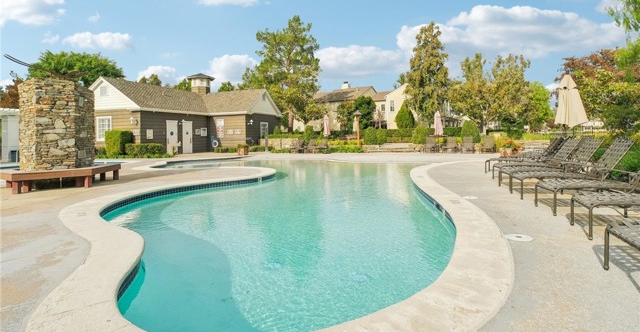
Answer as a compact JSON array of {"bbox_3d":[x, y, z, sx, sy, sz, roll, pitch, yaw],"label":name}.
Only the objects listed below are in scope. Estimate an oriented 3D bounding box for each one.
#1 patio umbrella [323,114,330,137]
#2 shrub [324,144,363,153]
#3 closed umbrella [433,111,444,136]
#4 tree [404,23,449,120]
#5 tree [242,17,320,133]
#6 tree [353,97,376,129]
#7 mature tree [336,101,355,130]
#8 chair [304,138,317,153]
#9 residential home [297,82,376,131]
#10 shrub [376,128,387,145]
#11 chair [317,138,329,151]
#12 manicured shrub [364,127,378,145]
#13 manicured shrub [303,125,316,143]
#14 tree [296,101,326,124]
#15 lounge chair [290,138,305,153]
[{"bbox_3d":[0.457,-2.234,22.491,0.550,2.620,0.550,0,5,0],"label":"patio umbrella"},{"bbox_3d":[1.624,-1.140,21.200,2.600,0.600,1.000,0,5,0],"label":"shrub"},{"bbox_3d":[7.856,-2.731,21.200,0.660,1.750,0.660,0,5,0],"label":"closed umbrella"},{"bbox_3d":[11.323,-9.303,34.000,4.800,12.000,4.800,0,5,0],"label":"tree"},{"bbox_3d":[-3.644,-8.440,29.500,7.200,10.880,6.830,0,5,0],"label":"tree"},{"bbox_3d":[4.453,-5.153,32.000,2.400,3.900,2.400,0,5,0],"label":"tree"},{"bbox_3d":[3.008,-5.669,37.000,2.500,4.200,2.500,0,5,0],"label":"mature tree"},{"bbox_3d":[-0.604,-1.307,21.000,0.700,0.930,1.600,2,5,18],"label":"chair"},{"bbox_3d":[2.892,-8.443,50.000,12.500,7.800,8.500,3,6,30],"label":"residential home"},{"bbox_3d":[4.348,-2.034,22.609,0.760,1.200,0.760,0,5,0],"label":"shrub"},{"bbox_3d":[0.101,-1.385,21.600,0.680,1.030,1.500,2,5,25],"label":"chair"},{"bbox_3d":[3.688,-2.112,22.900,1.000,1.310,1.000,0,5,0],"label":"manicured shrub"},{"bbox_3d":[-0.770,-2.149,23.000,0.900,1.400,0.900,0,5,0],"label":"manicured shrub"},{"bbox_3d":[-0.739,-3.595,27.792,2.600,3.800,2.600,0,5,0],"label":"tree"},{"bbox_3d":[-1.517,-1.364,21.564,0.660,1.050,1.700,2,5,17],"label":"lounge chair"}]

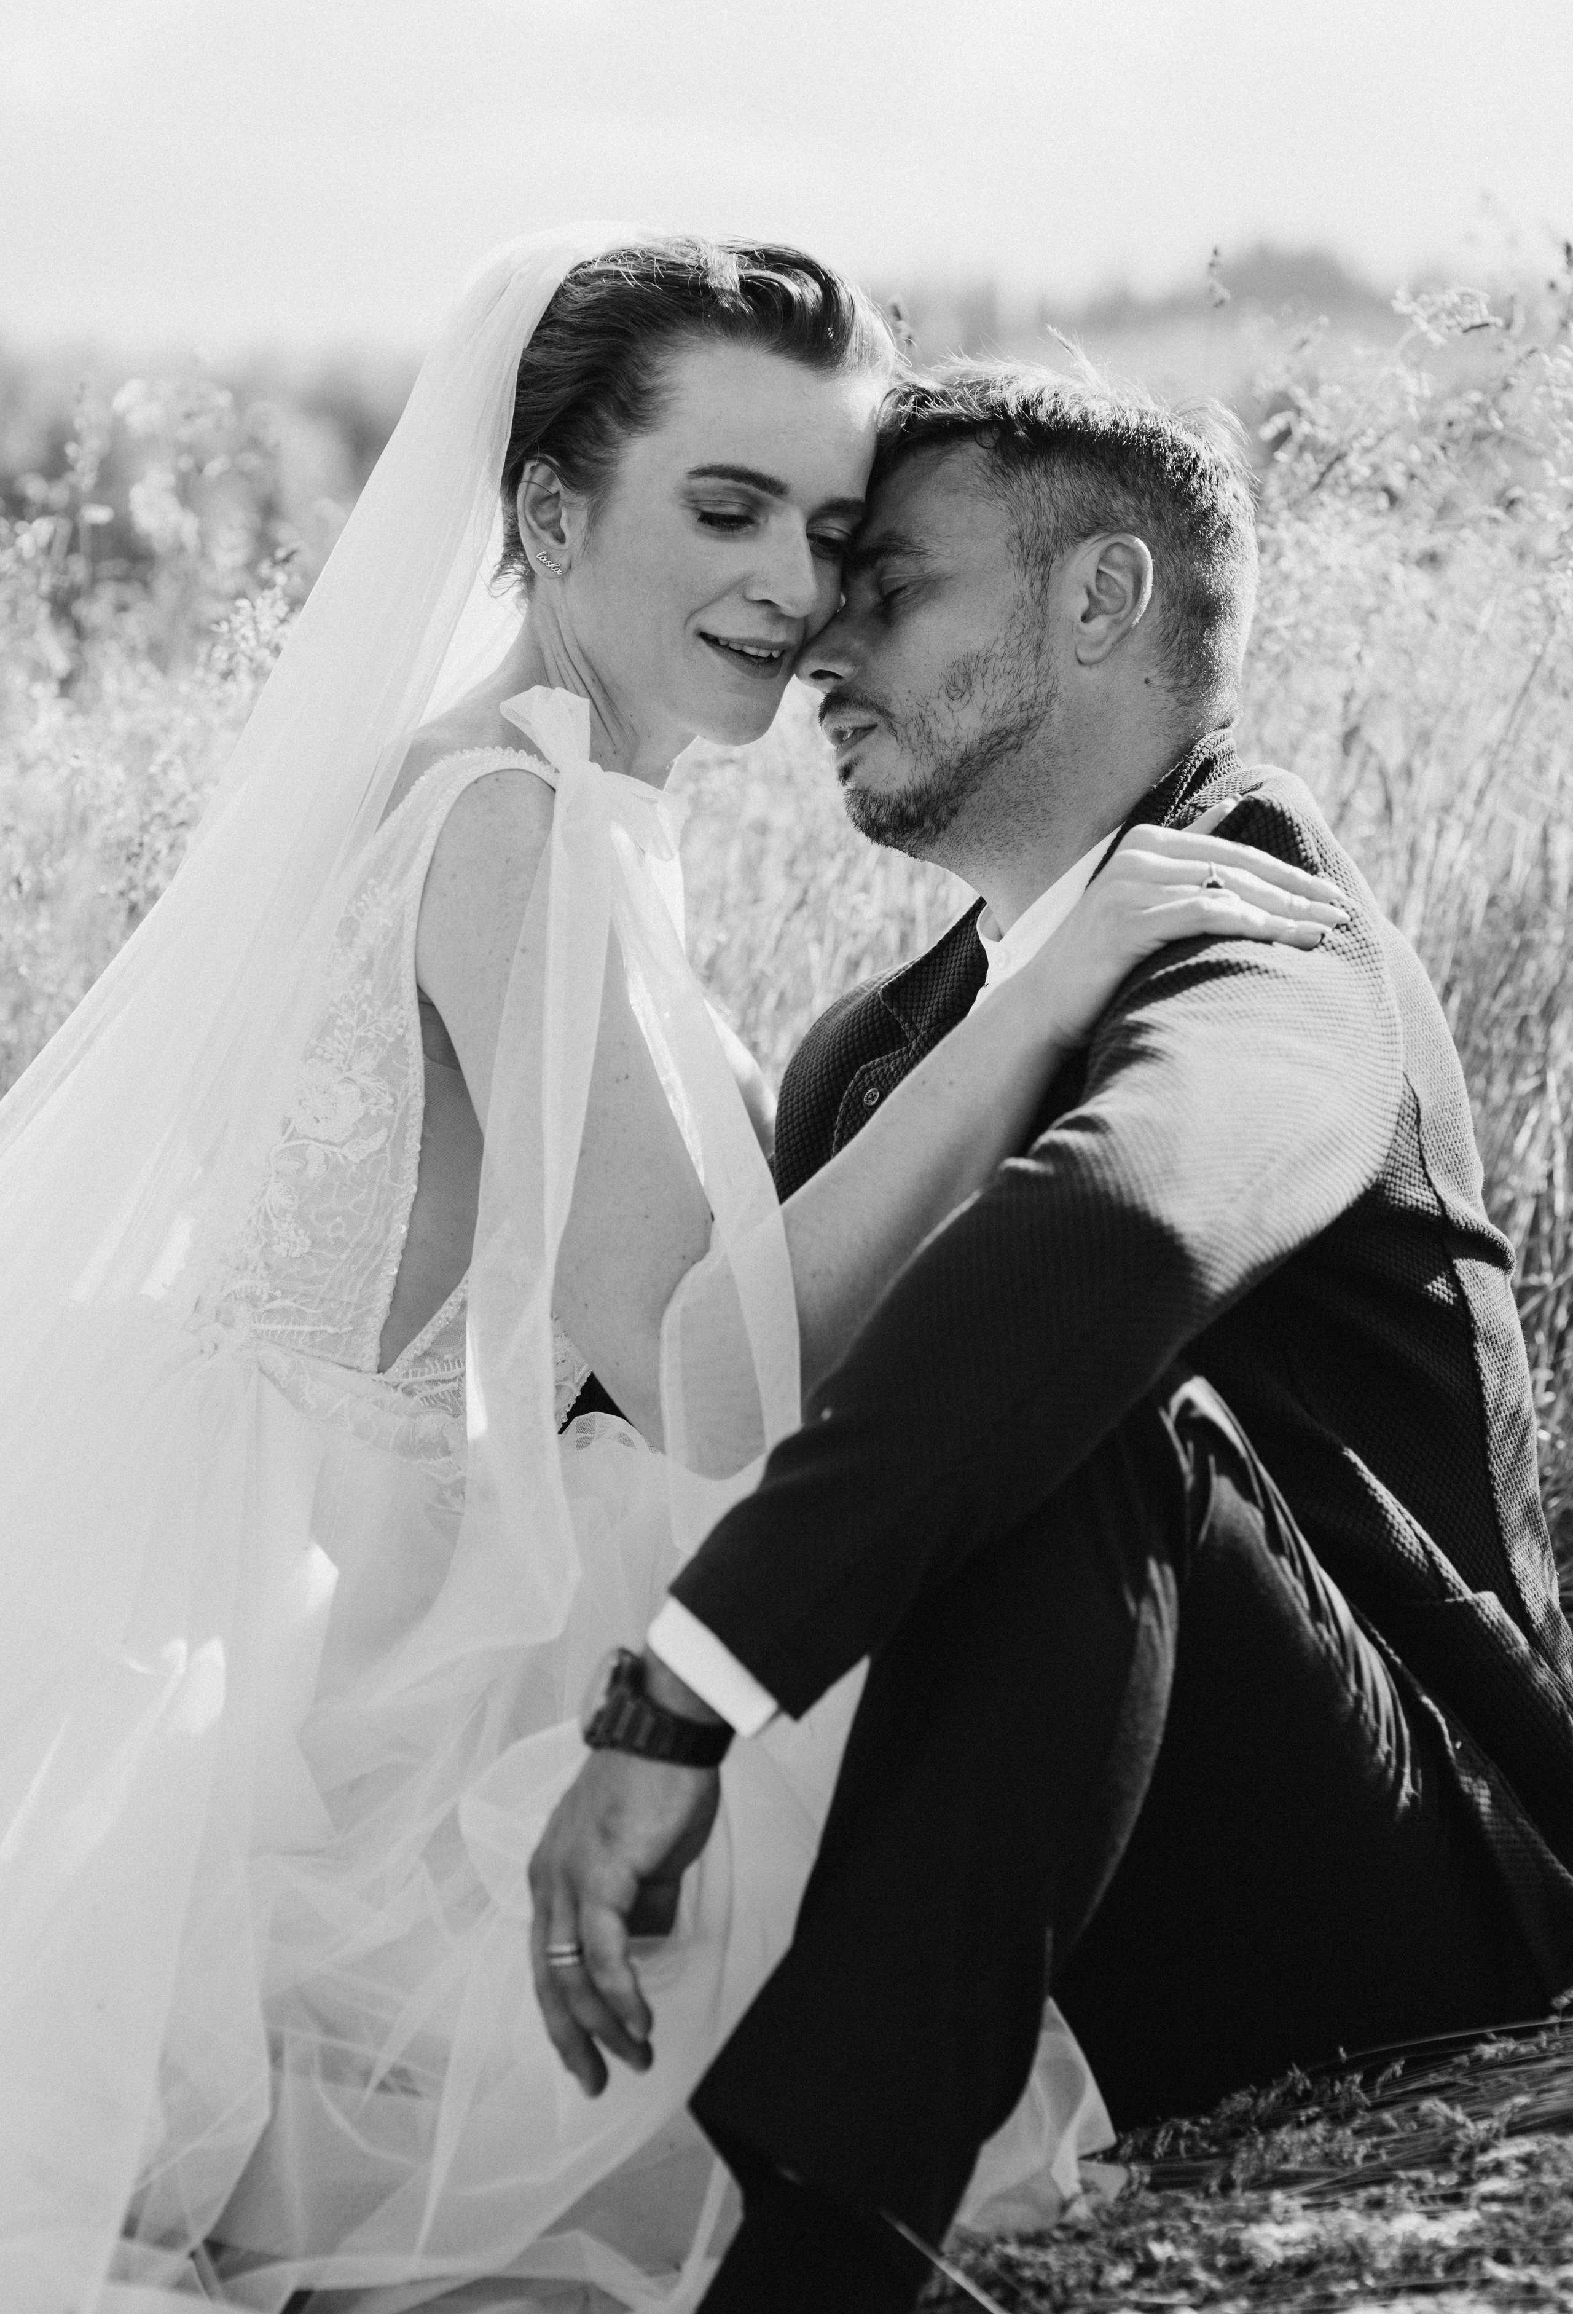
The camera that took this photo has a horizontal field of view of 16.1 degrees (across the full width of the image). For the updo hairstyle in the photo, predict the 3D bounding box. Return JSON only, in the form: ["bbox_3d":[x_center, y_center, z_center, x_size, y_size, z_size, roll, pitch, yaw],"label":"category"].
[{"bbox_3d":[-0.046,-0.368,2.740,0.170,0.175,0.210,3,7,-37],"label":"updo hairstyle"}]

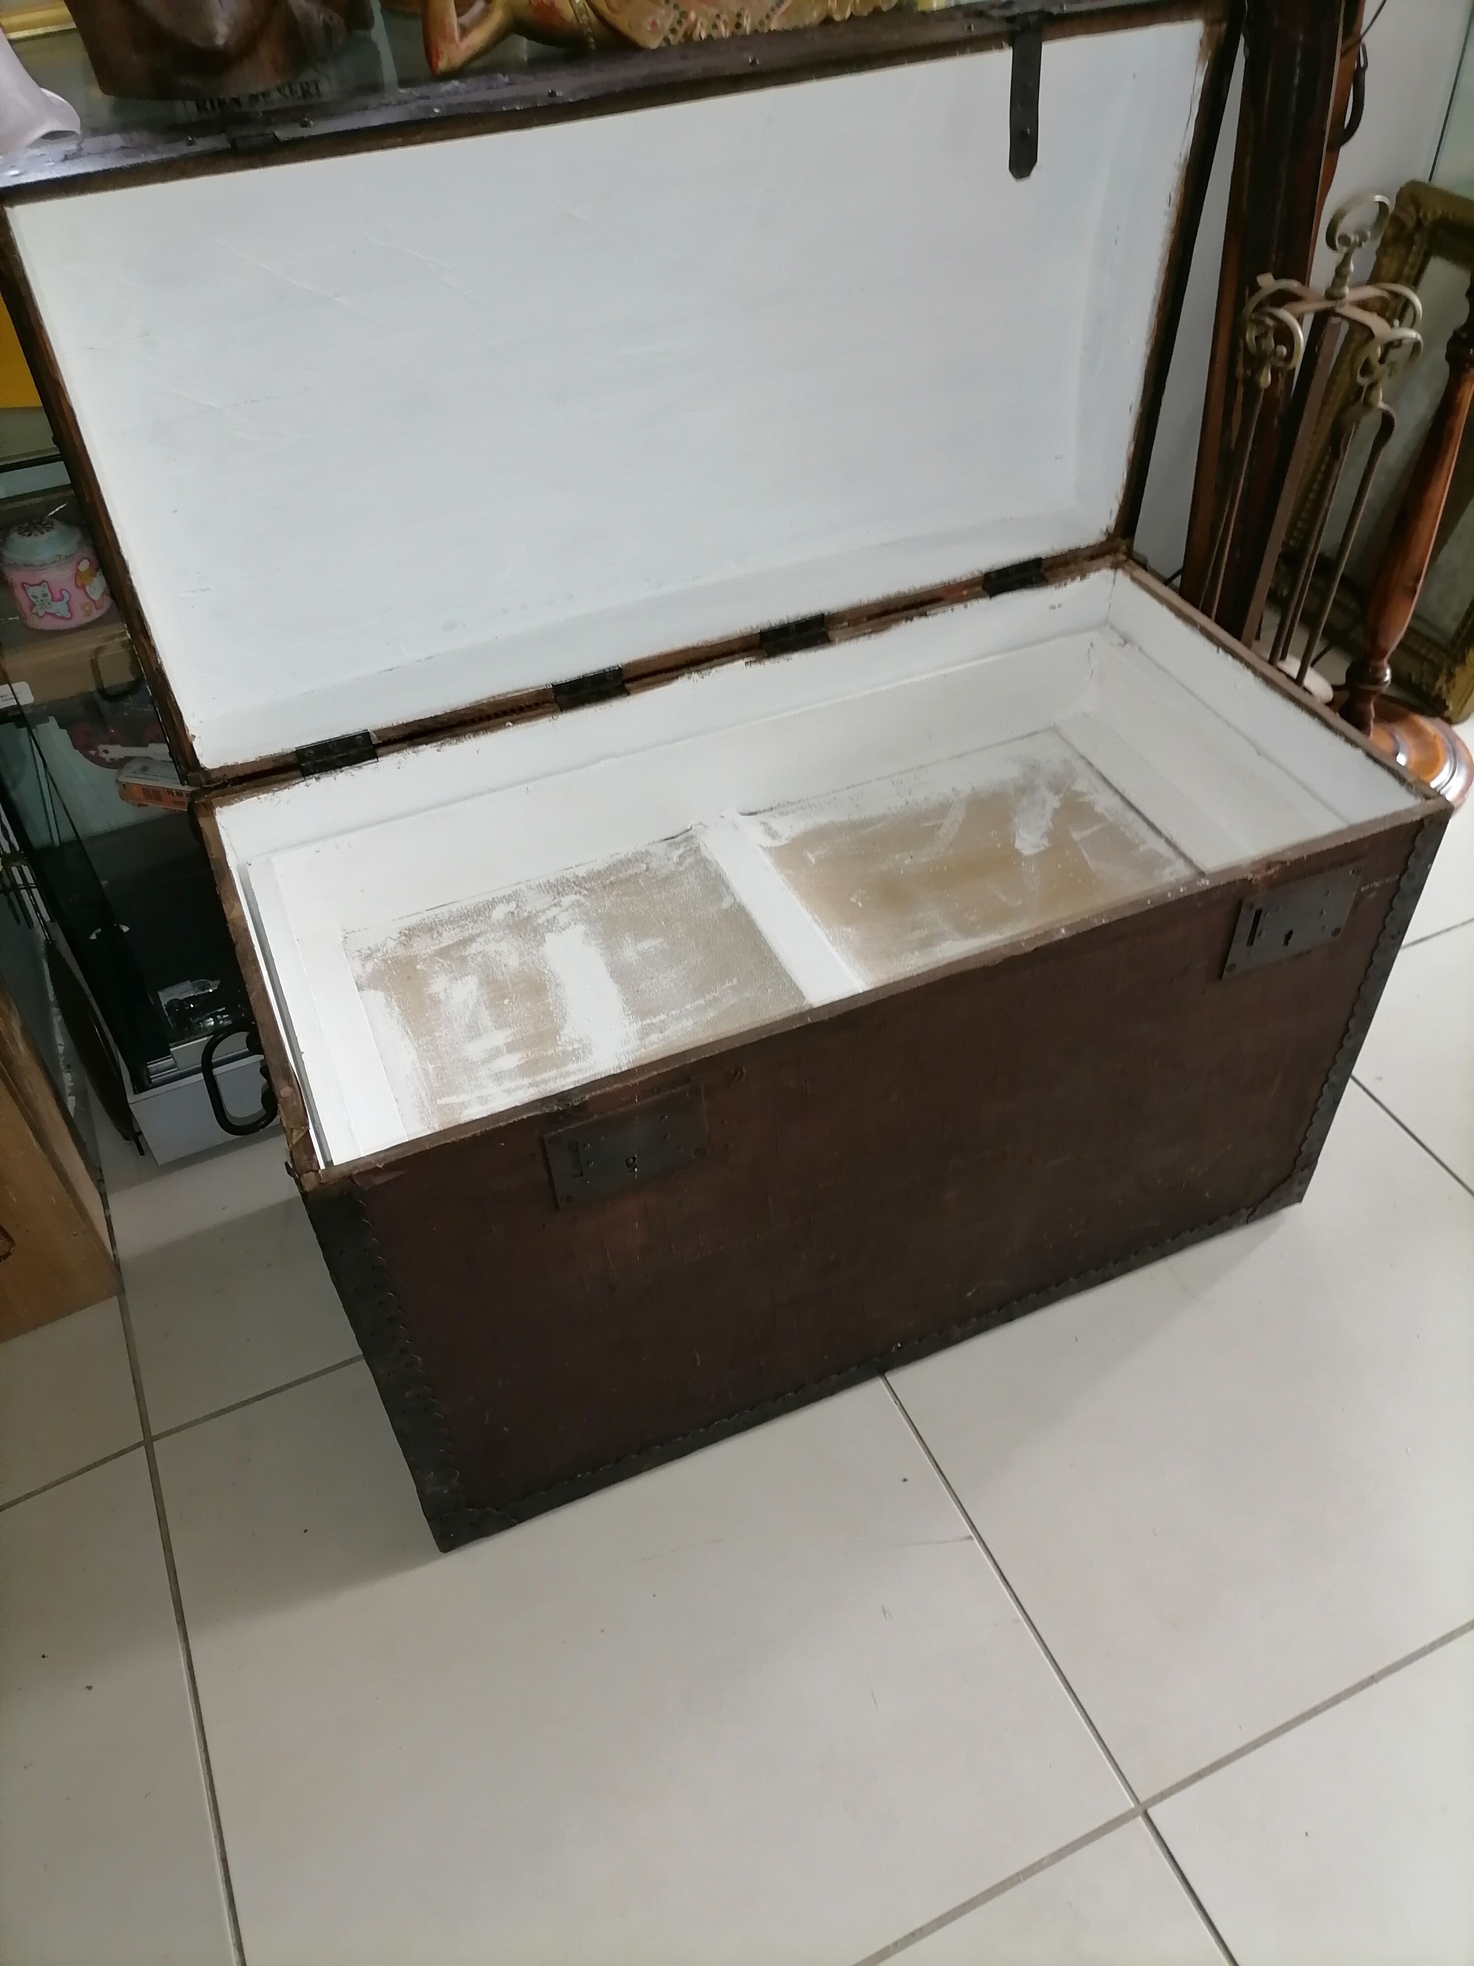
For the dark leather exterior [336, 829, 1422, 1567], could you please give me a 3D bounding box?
[{"bbox_3d":[0.065,0.040,1.277,0.850,0.478,0.400,-18,46,-15],"label":"dark leather exterior"}]

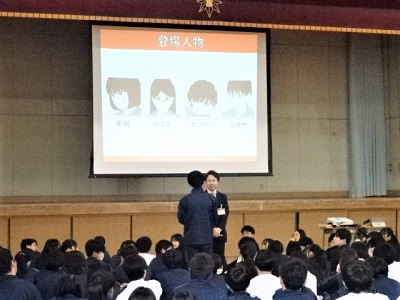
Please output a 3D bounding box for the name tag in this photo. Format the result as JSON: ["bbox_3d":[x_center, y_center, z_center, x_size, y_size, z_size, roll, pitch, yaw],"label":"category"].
[{"bbox_3d":[0.270,0.761,15.500,0.100,0.085,0.010,-3,-1,3],"label":"name tag"}]

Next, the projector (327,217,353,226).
[{"bbox_3d":[2.401,1.224,21.300,0.370,0.095,0.280,0,6,-26],"label":"projector"}]

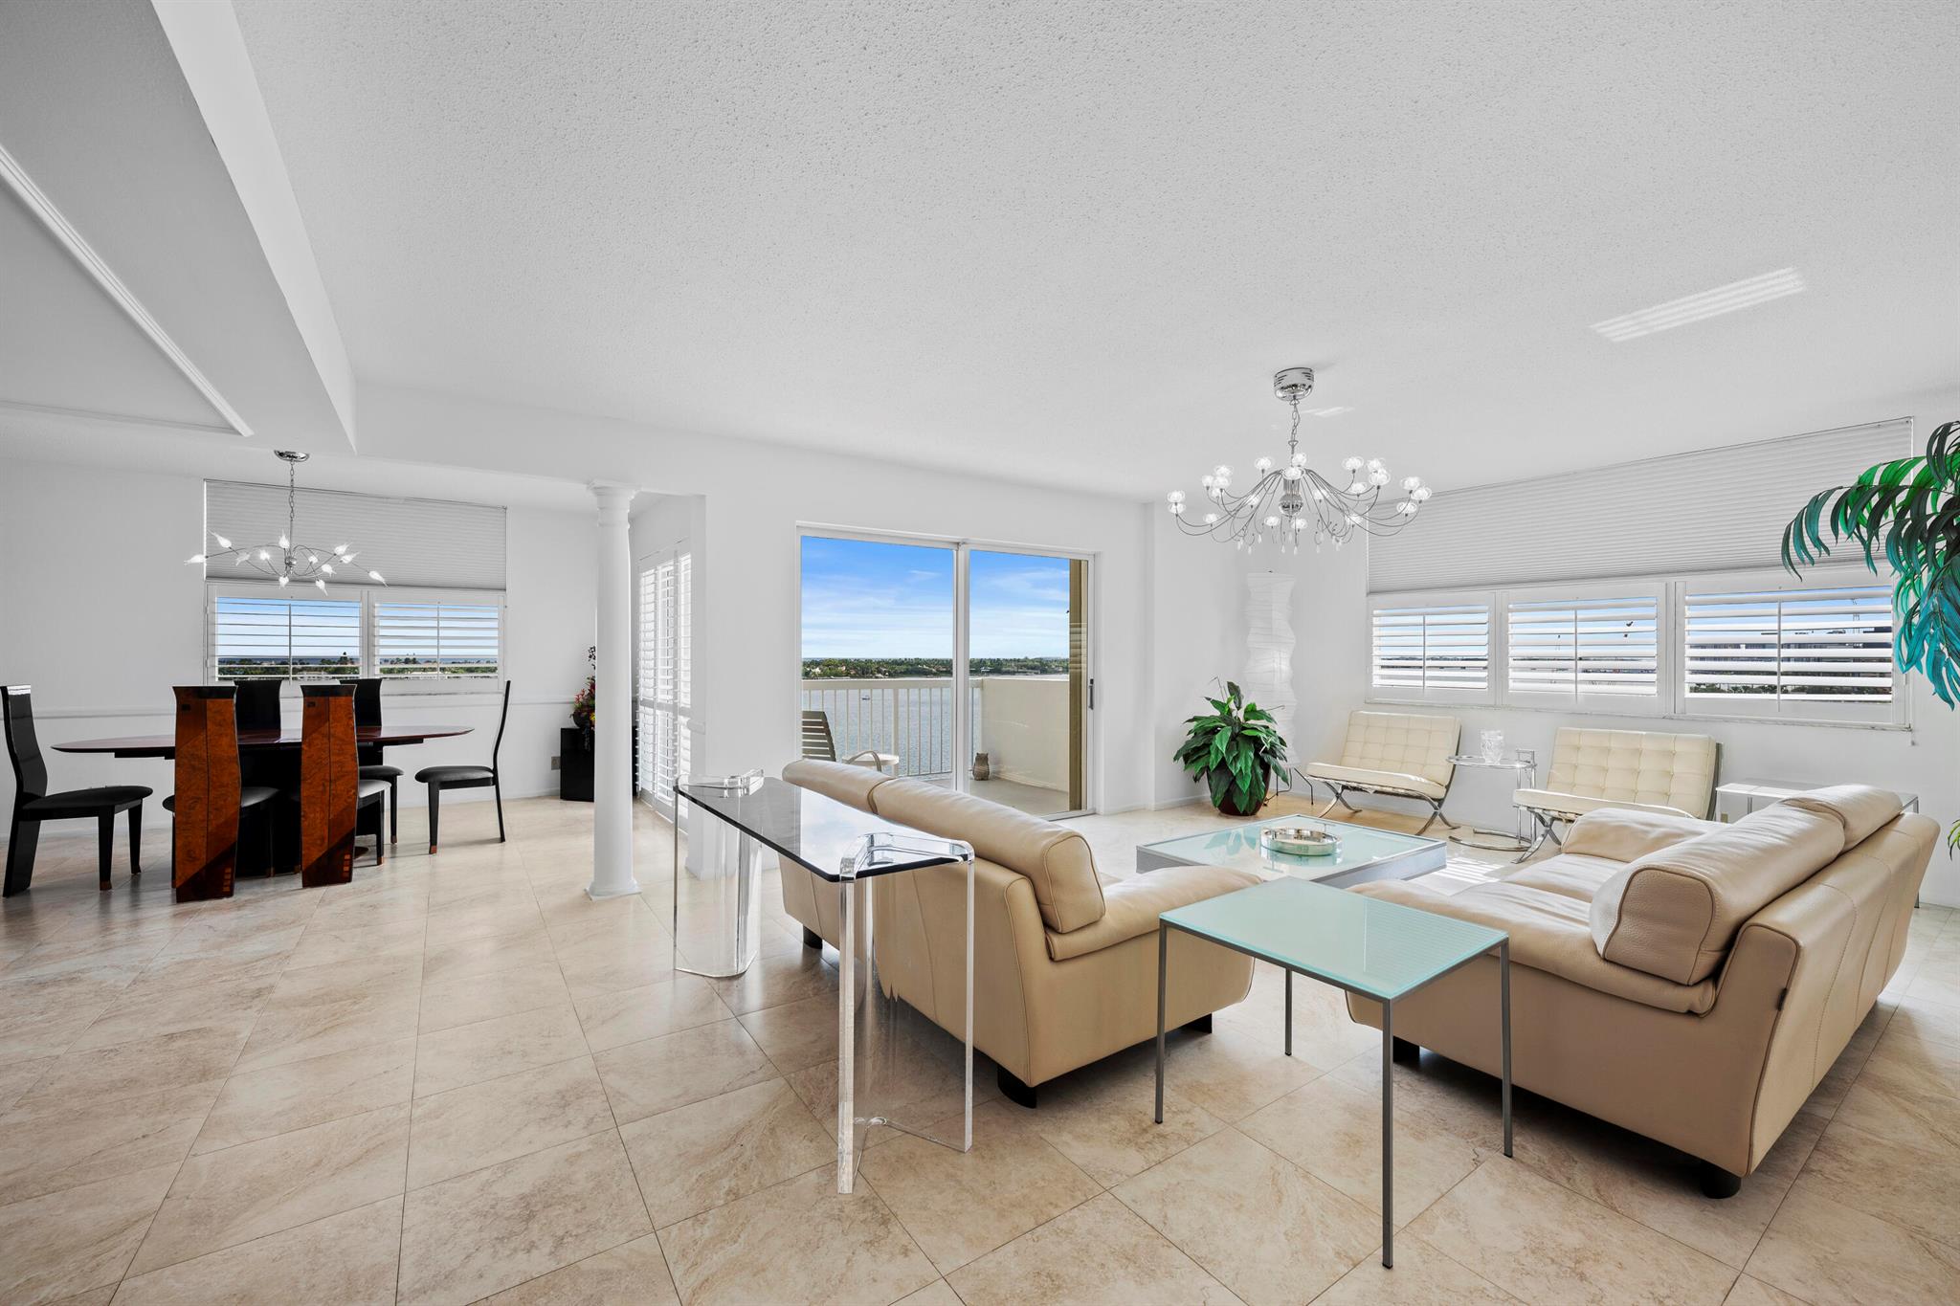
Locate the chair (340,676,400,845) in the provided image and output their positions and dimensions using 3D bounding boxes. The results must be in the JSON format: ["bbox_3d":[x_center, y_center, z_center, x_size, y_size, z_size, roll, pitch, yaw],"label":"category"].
[{"bbox_3d":[-4.077,0.713,4.984,0.460,1.075,0.510,0,0,-35],"label":"chair"}]

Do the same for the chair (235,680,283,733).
[{"bbox_3d":[-4.492,0.711,4.698,0.460,1.075,0.510,0,0,-35],"label":"chair"}]

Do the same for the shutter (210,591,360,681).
[{"bbox_3d":[-5.130,-0.079,5.673,0.830,0.735,0.060,0,0,-35],"label":"shutter"}]

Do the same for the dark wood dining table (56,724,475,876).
[{"bbox_3d":[-4.110,0.873,4.516,1.860,0.750,0.980,0,0,-35],"label":"dark wood dining table"}]

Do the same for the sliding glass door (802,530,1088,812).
[{"bbox_3d":[-0.117,0.259,5.326,2.420,2.040,0.100,0,0,-35],"label":"sliding glass door"}]

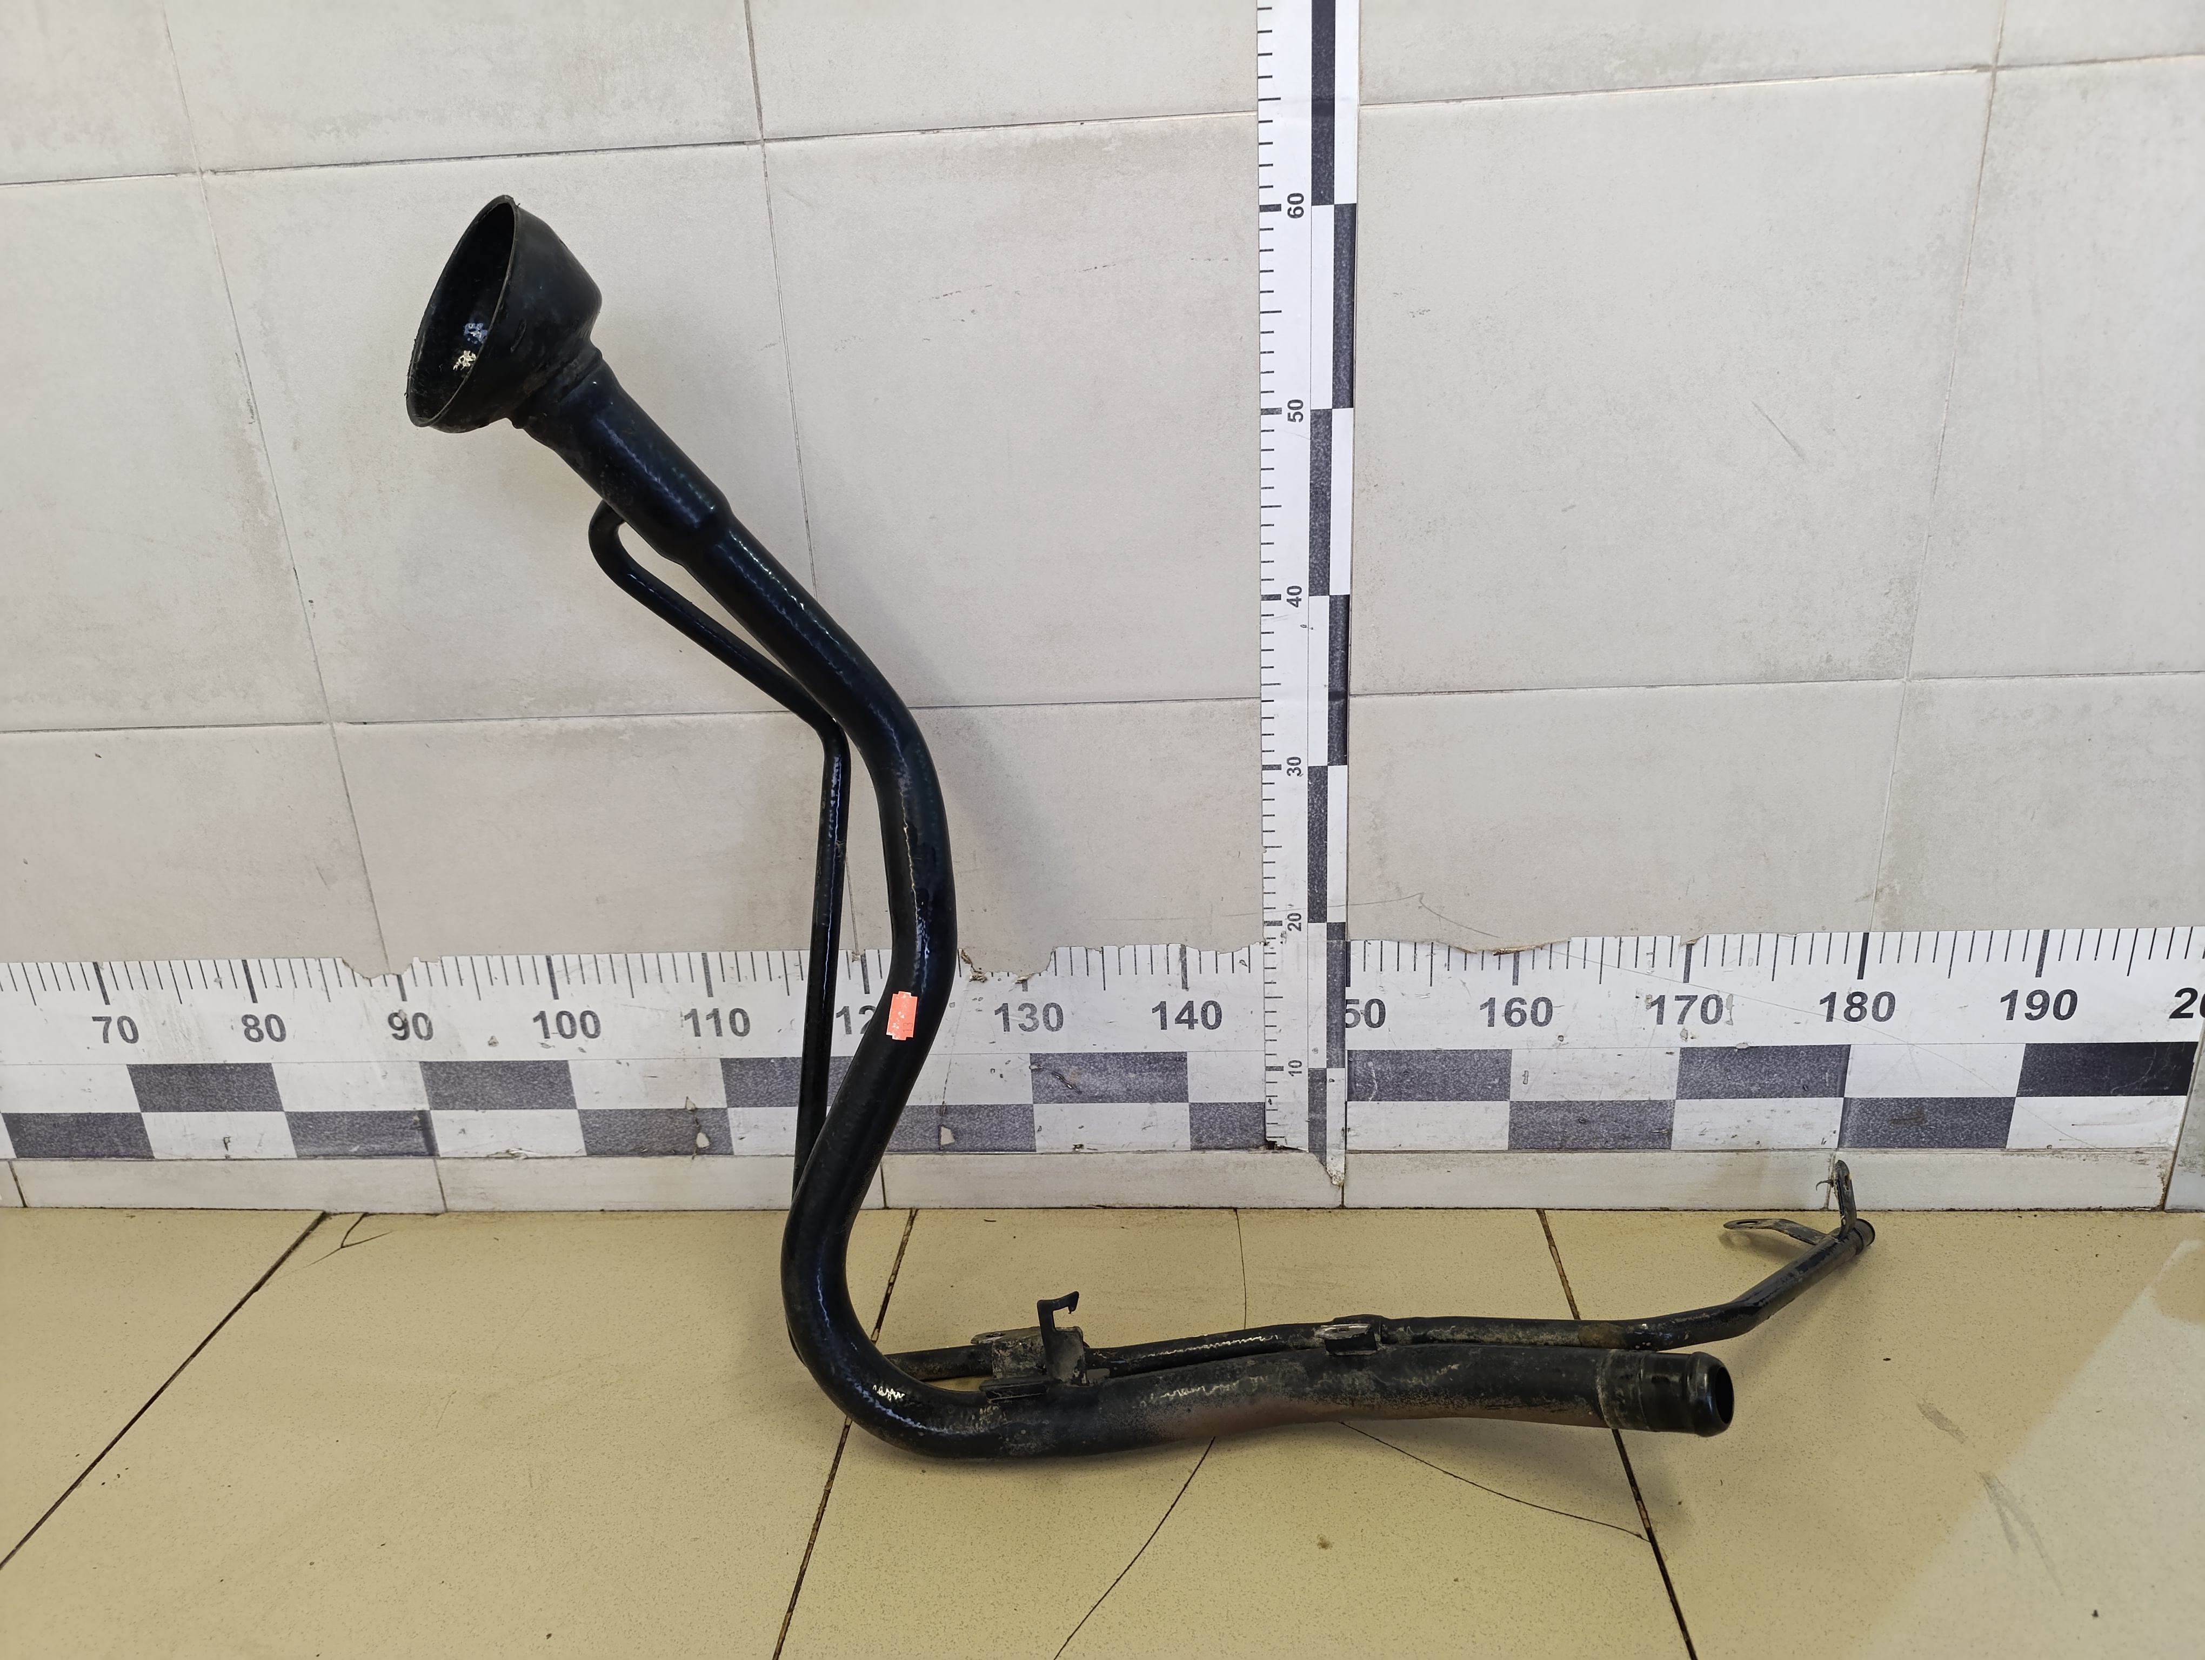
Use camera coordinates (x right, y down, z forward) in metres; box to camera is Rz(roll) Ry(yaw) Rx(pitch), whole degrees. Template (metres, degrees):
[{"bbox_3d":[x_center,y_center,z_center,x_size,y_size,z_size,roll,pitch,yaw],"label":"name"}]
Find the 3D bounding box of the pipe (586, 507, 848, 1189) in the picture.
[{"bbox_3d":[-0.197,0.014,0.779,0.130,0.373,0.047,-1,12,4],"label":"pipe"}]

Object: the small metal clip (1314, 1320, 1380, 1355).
[{"bbox_3d":[0.127,0.264,0.762,0.034,0.015,0.016,-1,20,4],"label":"small metal clip"}]

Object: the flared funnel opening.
[{"bbox_3d":[-0.299,-0.252,0.755,0.066,0.122,0.122,19,1,-41],"label":"flared funnel opening"}]

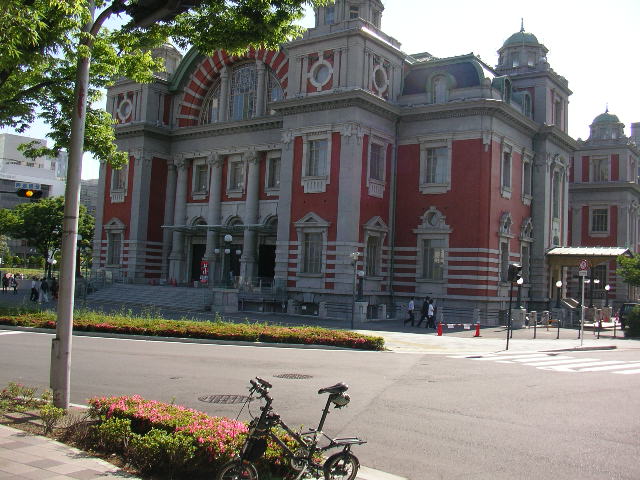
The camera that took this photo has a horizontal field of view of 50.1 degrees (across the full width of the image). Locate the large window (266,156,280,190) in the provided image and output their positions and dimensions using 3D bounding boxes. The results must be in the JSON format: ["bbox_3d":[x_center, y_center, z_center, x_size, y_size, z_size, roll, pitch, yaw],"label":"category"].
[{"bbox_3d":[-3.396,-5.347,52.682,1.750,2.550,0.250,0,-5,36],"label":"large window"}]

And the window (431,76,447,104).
[{"bbox_3d":[8.407,-10.439,47.744,1.089,1.920,0.250,0,-5,36],"label":"window"}]

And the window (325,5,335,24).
[{"bbox_3d":[0.708,-15.609,47.387,0.850,1.450,0.250,0,-5,36],"label":"window"}]

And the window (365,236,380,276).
[{"bbox_3d":[3.695,1.130,46.948,0.200,2.716,1.696,0,-5,36],"label":"window"}]

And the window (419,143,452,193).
[{"bbox_3d":[7.749,-4.855,46.378,2.250,3.470,0.350,0,-5,36],"label":"window"}]

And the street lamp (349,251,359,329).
[{"bbox_3d":[1.626,2.393,32.806,0.450,3.759,0.320,3,-4,0],"label":"street lamp"}]

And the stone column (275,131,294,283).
[{"bbox_3d":[-2.267,-2.167,47.233,1.100,10.550,0.850,0,-5,36],"label":"stone column"}]

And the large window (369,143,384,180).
[{"bbox_3d":[3.754,-5.097,44.882,0.280,2.341,1.678,0,-5,36],"label":"large window"}]

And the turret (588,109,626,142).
[{"bbox_3d":[32.485,-12.905,77.239,4.000,3.750,4.000,0,-5,36],"label":"turret"}]

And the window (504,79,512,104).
[{"bbox_3d":[12.684,-9.971,46.028,0.300,1.705,1.202,0,-5,36],"label":"window"}]

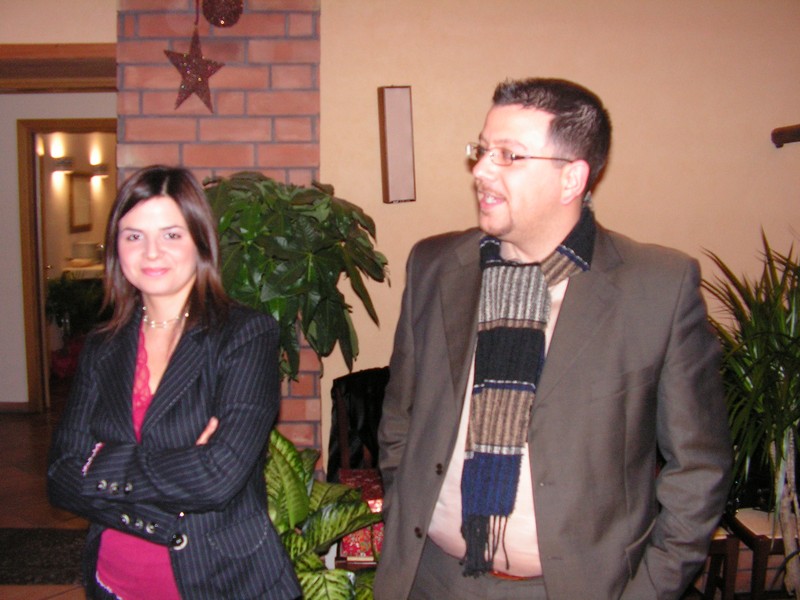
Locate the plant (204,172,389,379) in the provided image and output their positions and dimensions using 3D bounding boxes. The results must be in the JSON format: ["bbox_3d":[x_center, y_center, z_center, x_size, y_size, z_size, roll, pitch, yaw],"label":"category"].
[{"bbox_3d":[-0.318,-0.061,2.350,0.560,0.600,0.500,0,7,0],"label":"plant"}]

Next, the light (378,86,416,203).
[{"bbox_3d":[-0.009,-0.526,2.824,0.096,0.383,0.080,-4,5,-13],"label":"light"}]

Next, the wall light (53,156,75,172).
[{"bbox_3d":[-2.953,-1.185,7.300,0.095,0.118,0.220,1,5,8],"label":"wall light"}]

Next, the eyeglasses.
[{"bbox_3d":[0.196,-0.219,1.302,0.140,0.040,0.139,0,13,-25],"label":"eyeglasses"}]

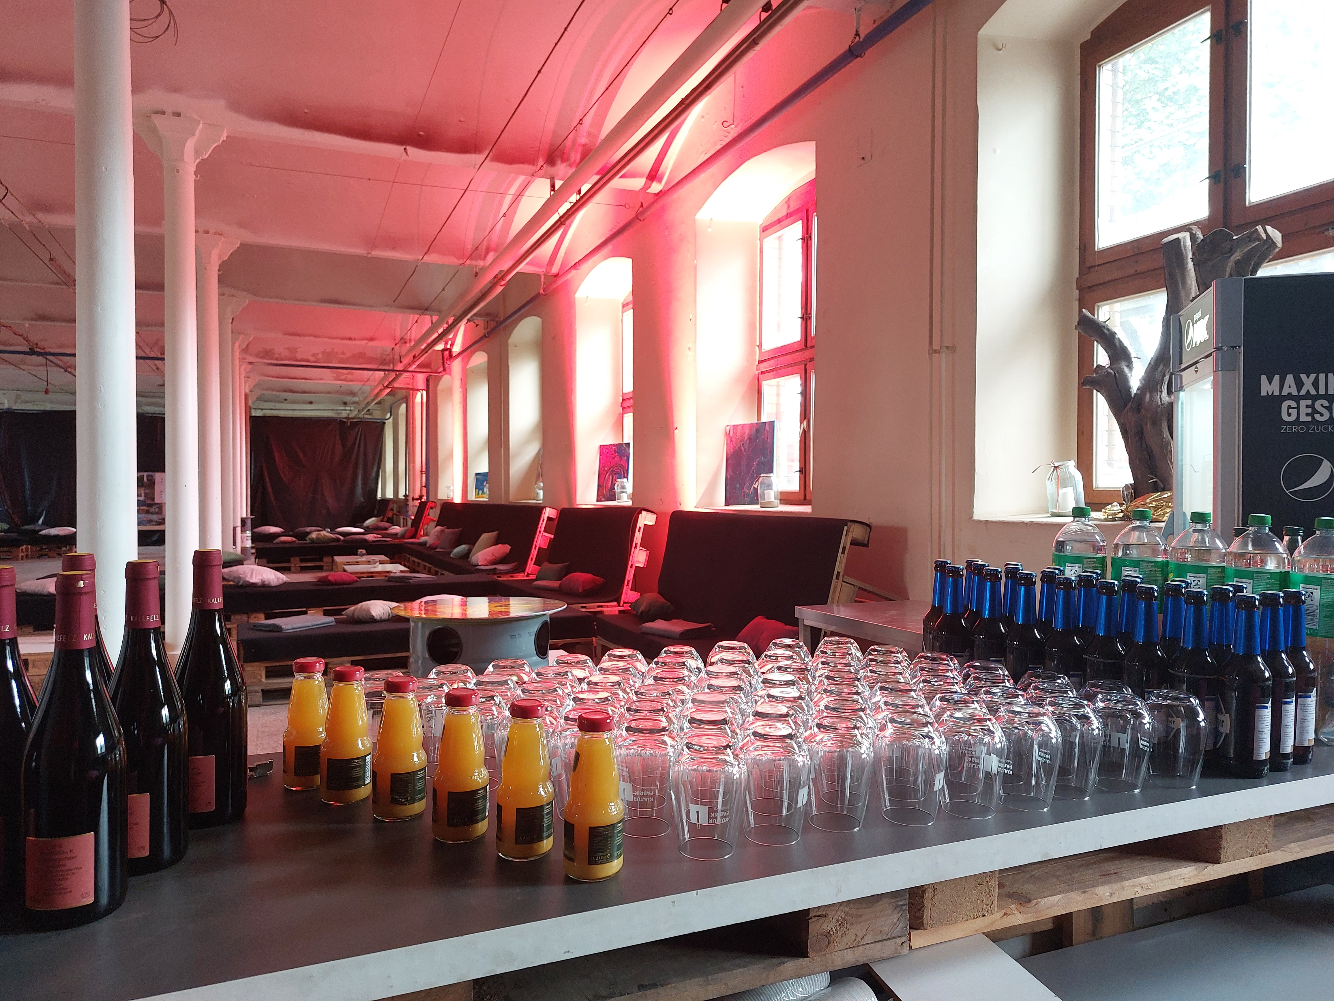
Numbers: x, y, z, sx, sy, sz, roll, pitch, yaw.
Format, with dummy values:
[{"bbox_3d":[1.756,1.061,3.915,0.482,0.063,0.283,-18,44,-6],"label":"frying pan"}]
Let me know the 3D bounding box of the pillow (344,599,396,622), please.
[{"bbox_3d":[-2.265,0.820,7.050,0.410,0.130,0.400,0,1,-12],"label":"pillow"}]

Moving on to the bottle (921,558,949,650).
[{"bbox_3d":[0.479,0.224,1.612,0.060,0.234,0.060,2,2,17],"label":"bottle"}]

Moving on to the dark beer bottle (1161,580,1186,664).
[{"bbox_3d":[0.772,0.247,1.409,0.060,0.241,0.060,2,2,29],"label":"dark beer bottle"}]

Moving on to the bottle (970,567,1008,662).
[{"bbox_3d":[0.571,0.239,1.625,0.060,0.240,0.060,0,1,-22],"label":"bottle"}]

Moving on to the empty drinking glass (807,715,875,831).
[{"bbox_3d":[0.196,0.313,1.067,0.080,0.116,0.080,1,2,11],"label":"empty drinking glass"}]

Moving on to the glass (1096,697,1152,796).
[{"bbox_3d":[0.574,0.304,1.166,0.074,0.114,0.074,2,3,27],"label":"glass"}]

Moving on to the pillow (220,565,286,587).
[{"bbox_3d":[-4.043,0.724,9.050,0.600,0.180,0.430,-1,2,-24],"label":"pillow"}]

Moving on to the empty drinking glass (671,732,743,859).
[{"bbox_3d":[0.042,0.304,0.955,0.074,0.114,0.074,1,2,3],"label":"empty drinking glass"}]

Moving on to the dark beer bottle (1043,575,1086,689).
[{"bbox_3d":[0.610,0.234,1.418,0.062,0.235,0.062,0,1,0],"label":"dark beer bottle"}]

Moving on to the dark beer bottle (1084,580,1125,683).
[{"bbox_3d":[0.677,0.243,1.422,0.060,0.240,0.060,0,1,-22],"label":"dark beer bottle"}]

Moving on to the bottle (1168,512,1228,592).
[{"bbox_3d":[0.935,0.191,1.626,0.091,0.341,0.091,0,1,-22],"label":"bottle"}]

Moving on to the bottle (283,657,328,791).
[{"bbox_3d":[-0.455,0.282,1.177,0.060,0.156,0.060,0,1,-22],"label":"bottle"}]

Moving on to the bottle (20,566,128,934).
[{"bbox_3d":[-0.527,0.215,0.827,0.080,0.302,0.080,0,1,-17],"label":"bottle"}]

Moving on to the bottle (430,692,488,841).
[{"bbox_3d":[-0.226,0.289,1.021,0.060,0.157,0.060,0,2,-12],"label":"bottle"}]

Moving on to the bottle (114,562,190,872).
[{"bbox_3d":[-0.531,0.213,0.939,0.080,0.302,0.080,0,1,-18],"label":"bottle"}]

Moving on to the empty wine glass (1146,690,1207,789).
[{"bbox_3d":[0.668,0.314,1.225,0.080,0.116,0.080,2,2,29],"label":"empty wine glass"}]

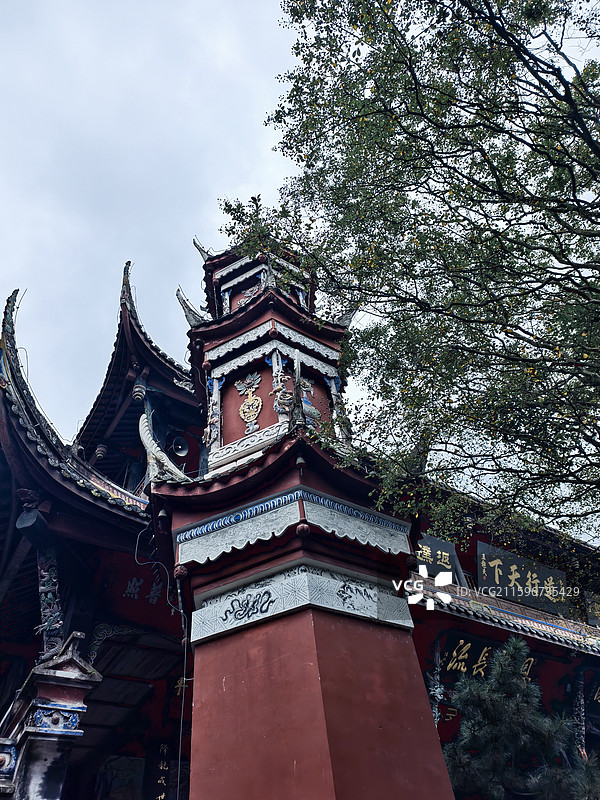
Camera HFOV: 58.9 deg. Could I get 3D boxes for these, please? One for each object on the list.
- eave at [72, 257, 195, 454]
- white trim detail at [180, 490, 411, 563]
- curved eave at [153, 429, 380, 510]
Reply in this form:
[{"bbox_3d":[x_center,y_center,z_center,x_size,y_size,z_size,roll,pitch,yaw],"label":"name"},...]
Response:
[{"bbox_3d":[-3.074,-0.461,10.173,2.100,2.050,3.000,25,-56,-27],"label":"eave"},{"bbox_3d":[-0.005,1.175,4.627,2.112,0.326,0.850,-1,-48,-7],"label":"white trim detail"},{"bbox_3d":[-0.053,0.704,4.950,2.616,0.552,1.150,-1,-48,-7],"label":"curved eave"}]

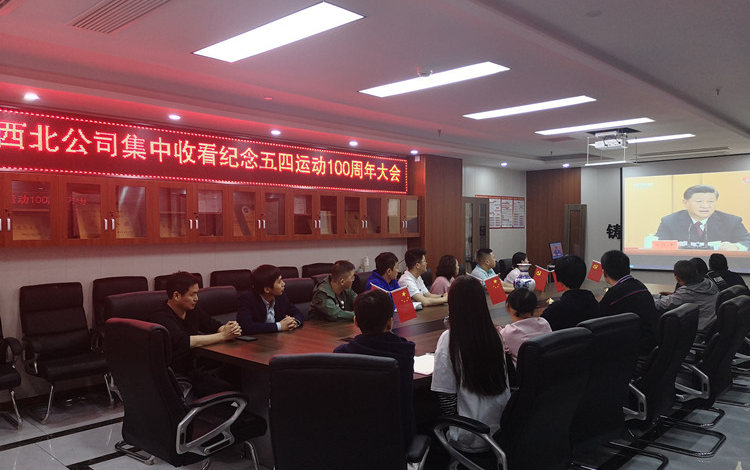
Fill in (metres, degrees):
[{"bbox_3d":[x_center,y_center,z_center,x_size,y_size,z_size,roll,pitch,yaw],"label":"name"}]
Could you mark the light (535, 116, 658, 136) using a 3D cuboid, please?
[{"bbox_3d":[2.368,-1.194,6.385,1.220,0.050,0.290,1,1,44],"label":"light"}]

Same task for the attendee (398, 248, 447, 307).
[{"bbox_3d":[0.483,0.823,6.237,0.750,1.320,0.520,0,0,30],"label":"attendee"}]

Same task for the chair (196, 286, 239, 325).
[{"bbox_3d":[-1.133,0.979,4.667,0.600,1.060,0.700,-1,1,-43],"label":"chair"}]

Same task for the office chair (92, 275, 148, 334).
[{"bbox_3d":[-2.261,0.977,5.611,0.700,1.075,0.600,0,1,42],"label":"office chair"}]

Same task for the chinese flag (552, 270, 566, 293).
[{"bbox_3d":[1.797,0.435,5.650,0.140,0.220,0.030,-12,0,23],"label":"chinese flag"}]

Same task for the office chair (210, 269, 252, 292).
[{"bbox_3d":[-1.427,0.962,6.529,0.700,1.075,0.600,0,1,42],"label":"office chair"}]

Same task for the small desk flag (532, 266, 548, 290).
[{"bbox_3d":[1.749,0.458,6.161,0.170,0.235,0.025,0,1,42],"label":"small desk flag"}]

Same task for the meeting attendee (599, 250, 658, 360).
[{"bbox_3d":[1.591,0.808,3.918,0.550,1.360,0.780,-1,0,-34],"label":"meeting attendee"}]

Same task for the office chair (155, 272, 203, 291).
[{"bbox_3d":[-1.785,0.923,5.676,0.640,1.060,0.610,1,1,44],"label":"office chair"}]

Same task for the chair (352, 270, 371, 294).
[{"bbox_3d":[0.150,0.918,5.808,0.640,1.060,0.610,1,1,44],"label":"chair"}]

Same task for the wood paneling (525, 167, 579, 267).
[{"bbox_3d":[3.026,0.128,9.984,1.000,2.500,0.060,1,1,44],"label":"wood paneling"}]

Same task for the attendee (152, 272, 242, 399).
[{"bbox_3d":[-1.365,0.880,4.174,0.800,1.270,0.570,0,0,27],"label":"attendee"}]

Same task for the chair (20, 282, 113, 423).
[{"bbox_3d":[-2.556,0.936,4.864,0.640,1.060,0.610,1,1,44],"label":"chair"}]

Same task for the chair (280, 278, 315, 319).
[{"bbox_3d":[-0.523,0.929,5.082,0.640,1.060,0.610,1,1,44],"label":"chair"}]

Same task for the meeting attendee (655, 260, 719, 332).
[{"bbox_3d":[2.530,0.837,4.876,0.550,1.270,0.780,-1,0,-34],"label":"meeting attendee"}]

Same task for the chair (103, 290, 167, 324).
[{"bbox_3d":[-1.503,0.946,4.054,0.640,1.060,0.610,1,1,44],"label":"chair"}]

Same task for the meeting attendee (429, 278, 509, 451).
[{"bbox_3d":[0.450,0.843,2.950,0.460,1.290,0.660,-1,1,-30],"label":"meeting attendee"}]

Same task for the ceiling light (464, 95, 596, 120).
[{"bbox_3d":[1.394,-1.183,5.392,1.200,0.050,0.300,0,1,42],"label":"ceiling light"}]

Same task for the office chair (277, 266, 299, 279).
[{"bbox_3d":[-0.976,0.954,7.025,0.700,1.075,0.600,0,1,42],"label":"office chair"}]

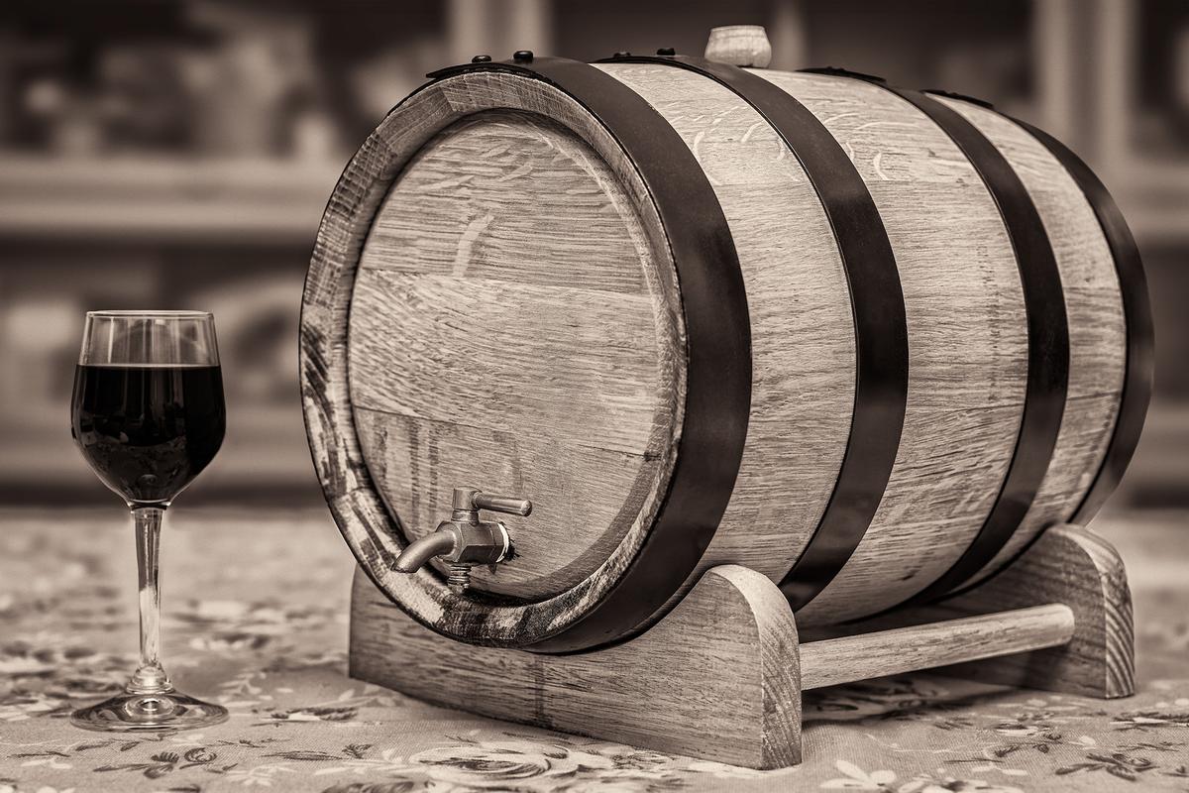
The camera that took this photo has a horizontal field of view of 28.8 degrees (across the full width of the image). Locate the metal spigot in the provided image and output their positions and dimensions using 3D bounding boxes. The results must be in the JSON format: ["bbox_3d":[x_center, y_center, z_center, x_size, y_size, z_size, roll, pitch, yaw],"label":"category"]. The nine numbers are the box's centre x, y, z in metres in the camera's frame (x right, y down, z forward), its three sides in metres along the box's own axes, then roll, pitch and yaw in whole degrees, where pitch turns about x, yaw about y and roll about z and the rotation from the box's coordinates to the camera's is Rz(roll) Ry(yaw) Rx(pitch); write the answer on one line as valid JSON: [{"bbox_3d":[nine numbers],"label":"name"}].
[{"bbox_3d":[-0.054,0.066,1.028,0.066,0.047,0.057,-3,5,-45],"label":"metal spigot"}]

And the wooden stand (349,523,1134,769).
[{"bbox_3d":[0.076,0.105,1.177,0.289,0.084,0.277,-3,5,-45],"label":"wooden stand"}]

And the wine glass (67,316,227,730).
[{"bbox_3d":[-0.207,0.055,1.077,0.074,0.188,0.074,1,4,0],"label":"wine glass"}]

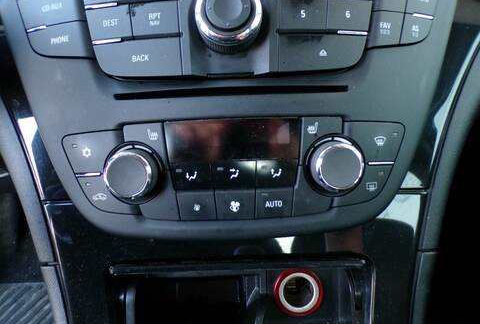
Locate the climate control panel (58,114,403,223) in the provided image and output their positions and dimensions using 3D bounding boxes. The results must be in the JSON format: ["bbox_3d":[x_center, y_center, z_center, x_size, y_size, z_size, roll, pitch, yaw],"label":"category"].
[{"bbox_3d":[-0.004,0.005,0.192,0.195,0.060,0.035,-2,5,-1],"label":"climate control panel"}]

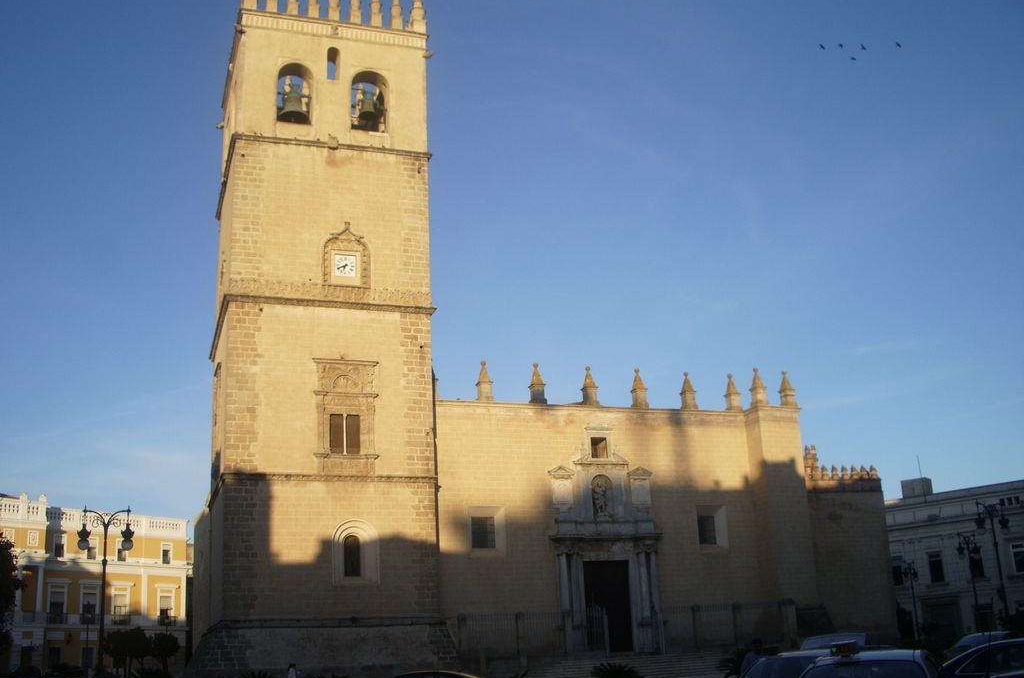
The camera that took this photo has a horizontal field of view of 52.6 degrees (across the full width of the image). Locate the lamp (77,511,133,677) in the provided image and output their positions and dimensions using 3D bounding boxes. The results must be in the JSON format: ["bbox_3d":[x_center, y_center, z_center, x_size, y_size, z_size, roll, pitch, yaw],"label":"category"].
[{"bbox_3d":[-15.924,10.428,40.050,2.300,7.800,0.500,3,-18,-19],"label":"lamp"}]

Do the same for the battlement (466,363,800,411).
[{"bbox_3d":[8.397,3.078,67.409,22.200,2.650,2.400,3,-18,-19],"label":"battlement"}]

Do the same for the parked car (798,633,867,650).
[{"bbox_3d":[9.596,9.327,29.863,1.780,1.620,4.300,-17,-22,39],"label":"parked car"}]

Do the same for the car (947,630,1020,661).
[{"bbox_3d":[14.341,9.503,30.899,1.750,1.500,4.300,-14,-20,33],"label":"car"}]

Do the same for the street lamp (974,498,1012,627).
[{"bbox_3d":[23.962,11.732,50.356,2.300,7.700,0.500,3,-18,-19],"label":"street lamp"}]

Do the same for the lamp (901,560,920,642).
[{"bbox_3d":[34.118,22.591,87.322,2.300,7.600,0.500,3,-18,-19],"label":"lamp"}]

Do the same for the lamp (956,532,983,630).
[{"bbox_3d":[29.352,16.078,65.364,2.300,7.650,0.500,3,-18,-19],"label":"lamp"}]

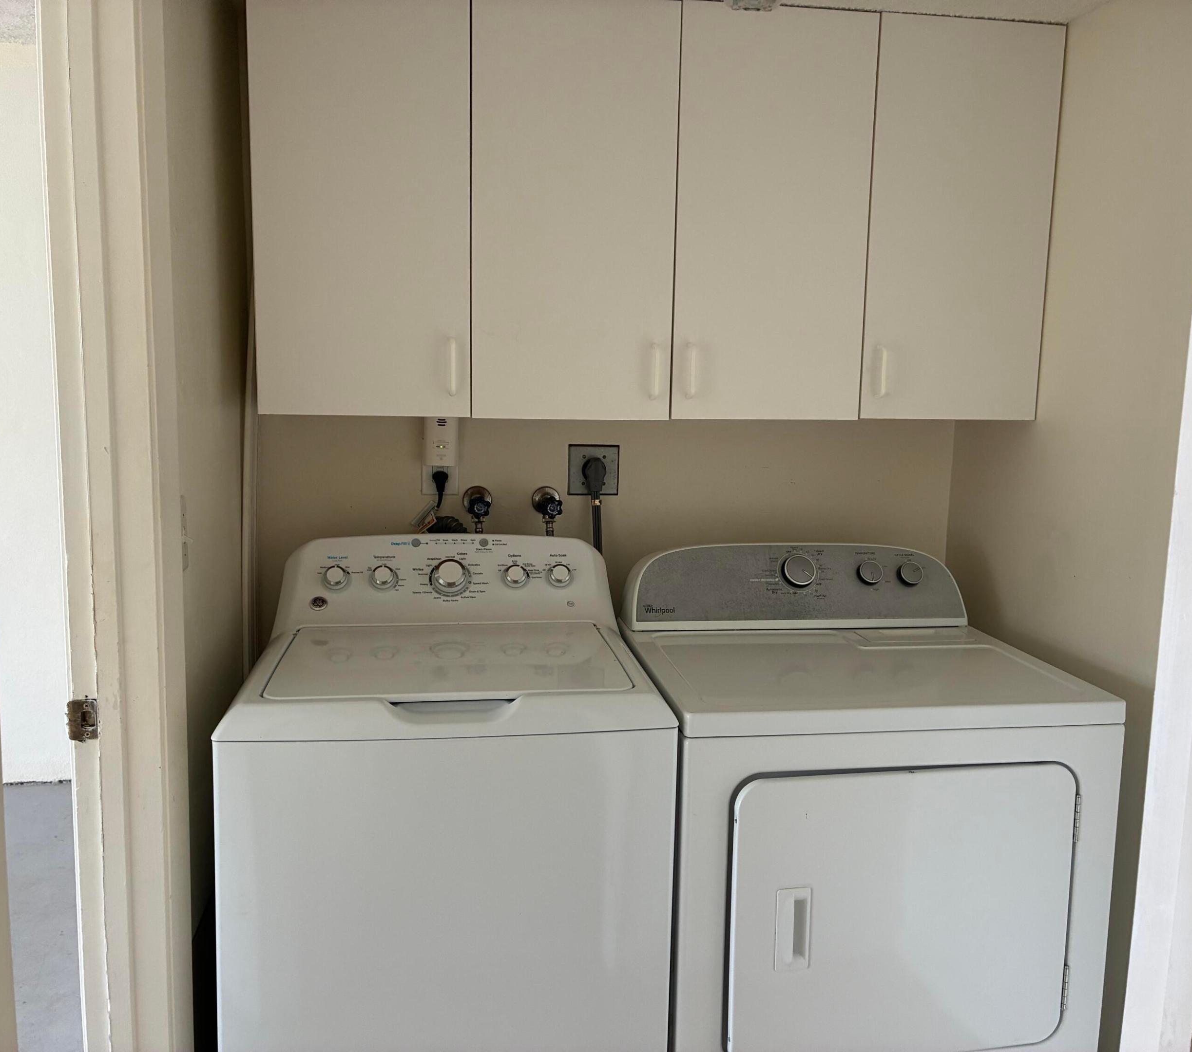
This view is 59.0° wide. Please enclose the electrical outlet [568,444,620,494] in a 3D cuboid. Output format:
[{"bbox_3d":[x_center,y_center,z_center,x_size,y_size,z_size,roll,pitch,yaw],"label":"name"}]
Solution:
[{"bbox_3d":[-0.005,-0.124,2.345,0.117,0.115,0.015,-1,9,-9],"label":"electrical outlet"}]

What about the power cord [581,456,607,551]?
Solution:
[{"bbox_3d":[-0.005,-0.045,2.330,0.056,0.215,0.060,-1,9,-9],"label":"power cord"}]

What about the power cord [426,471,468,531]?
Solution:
[{"bbox_3d":[-0.322,-0.054,2.271,0.089,0.136,0.075,-1,9,-9],"label":"power cord"}]

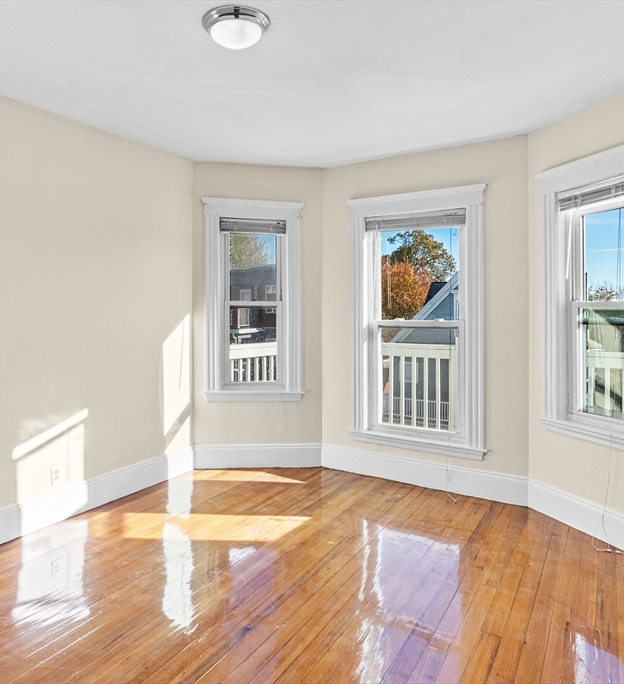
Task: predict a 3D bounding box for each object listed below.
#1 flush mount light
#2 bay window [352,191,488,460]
[{"bbox_3d":[-0.337,-1.364,2.043,0.300,0.125,0.300,0,2,0],"label":"flush mount light"},{"bbox_3d":[0.806,-0.150,3.655,1.072,2.030,0.140,1,2,28],"label":"bay window"}]

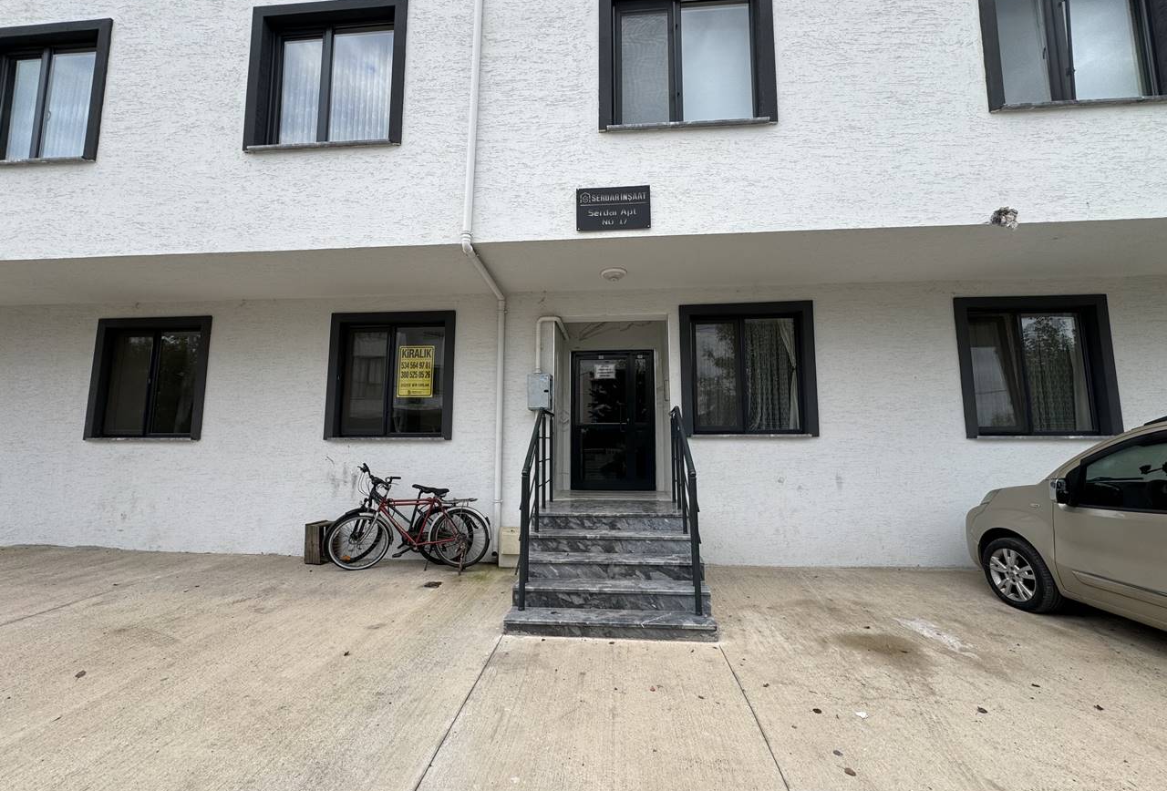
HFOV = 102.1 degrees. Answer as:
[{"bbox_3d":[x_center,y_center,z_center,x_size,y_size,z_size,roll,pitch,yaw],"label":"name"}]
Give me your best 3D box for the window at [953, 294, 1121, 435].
[{"bbox_3d":[5.234,-0.326,5.540,1.665,1.657,0.200,0,-7,4],"label":"window"}]

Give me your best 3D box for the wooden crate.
[{"bbox_3d":[-3.144,1.760,5.685,0.211,0.448,0.350,0,-7,4],"label":"wooden crate"}]

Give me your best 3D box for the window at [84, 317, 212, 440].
[{"bbox_3d":[-5.799,-0.223,6.401,1.650,1.659,0.200,0,-7,4],"label":"window"}]

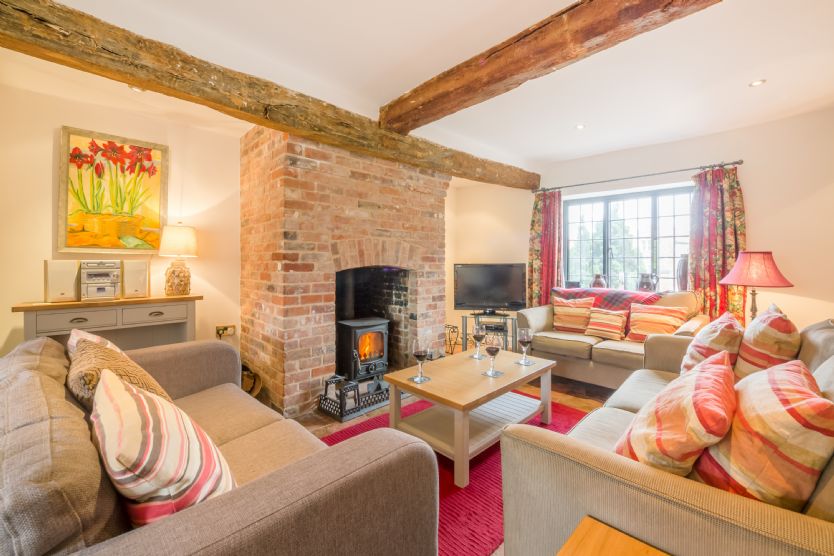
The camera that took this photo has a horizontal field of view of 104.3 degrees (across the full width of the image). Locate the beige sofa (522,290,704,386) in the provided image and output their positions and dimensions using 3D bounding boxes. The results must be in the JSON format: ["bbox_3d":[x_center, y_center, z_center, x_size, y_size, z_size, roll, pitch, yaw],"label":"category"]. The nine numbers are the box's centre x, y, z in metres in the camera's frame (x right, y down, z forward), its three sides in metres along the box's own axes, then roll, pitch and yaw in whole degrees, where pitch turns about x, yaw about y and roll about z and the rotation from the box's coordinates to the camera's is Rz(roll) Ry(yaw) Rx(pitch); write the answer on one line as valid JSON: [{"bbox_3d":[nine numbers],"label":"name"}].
[{"bbox_3d":[1.864,0.573,3.180,1.460,0.870,0.900,2,2,42],"label":"beige sofa"}]

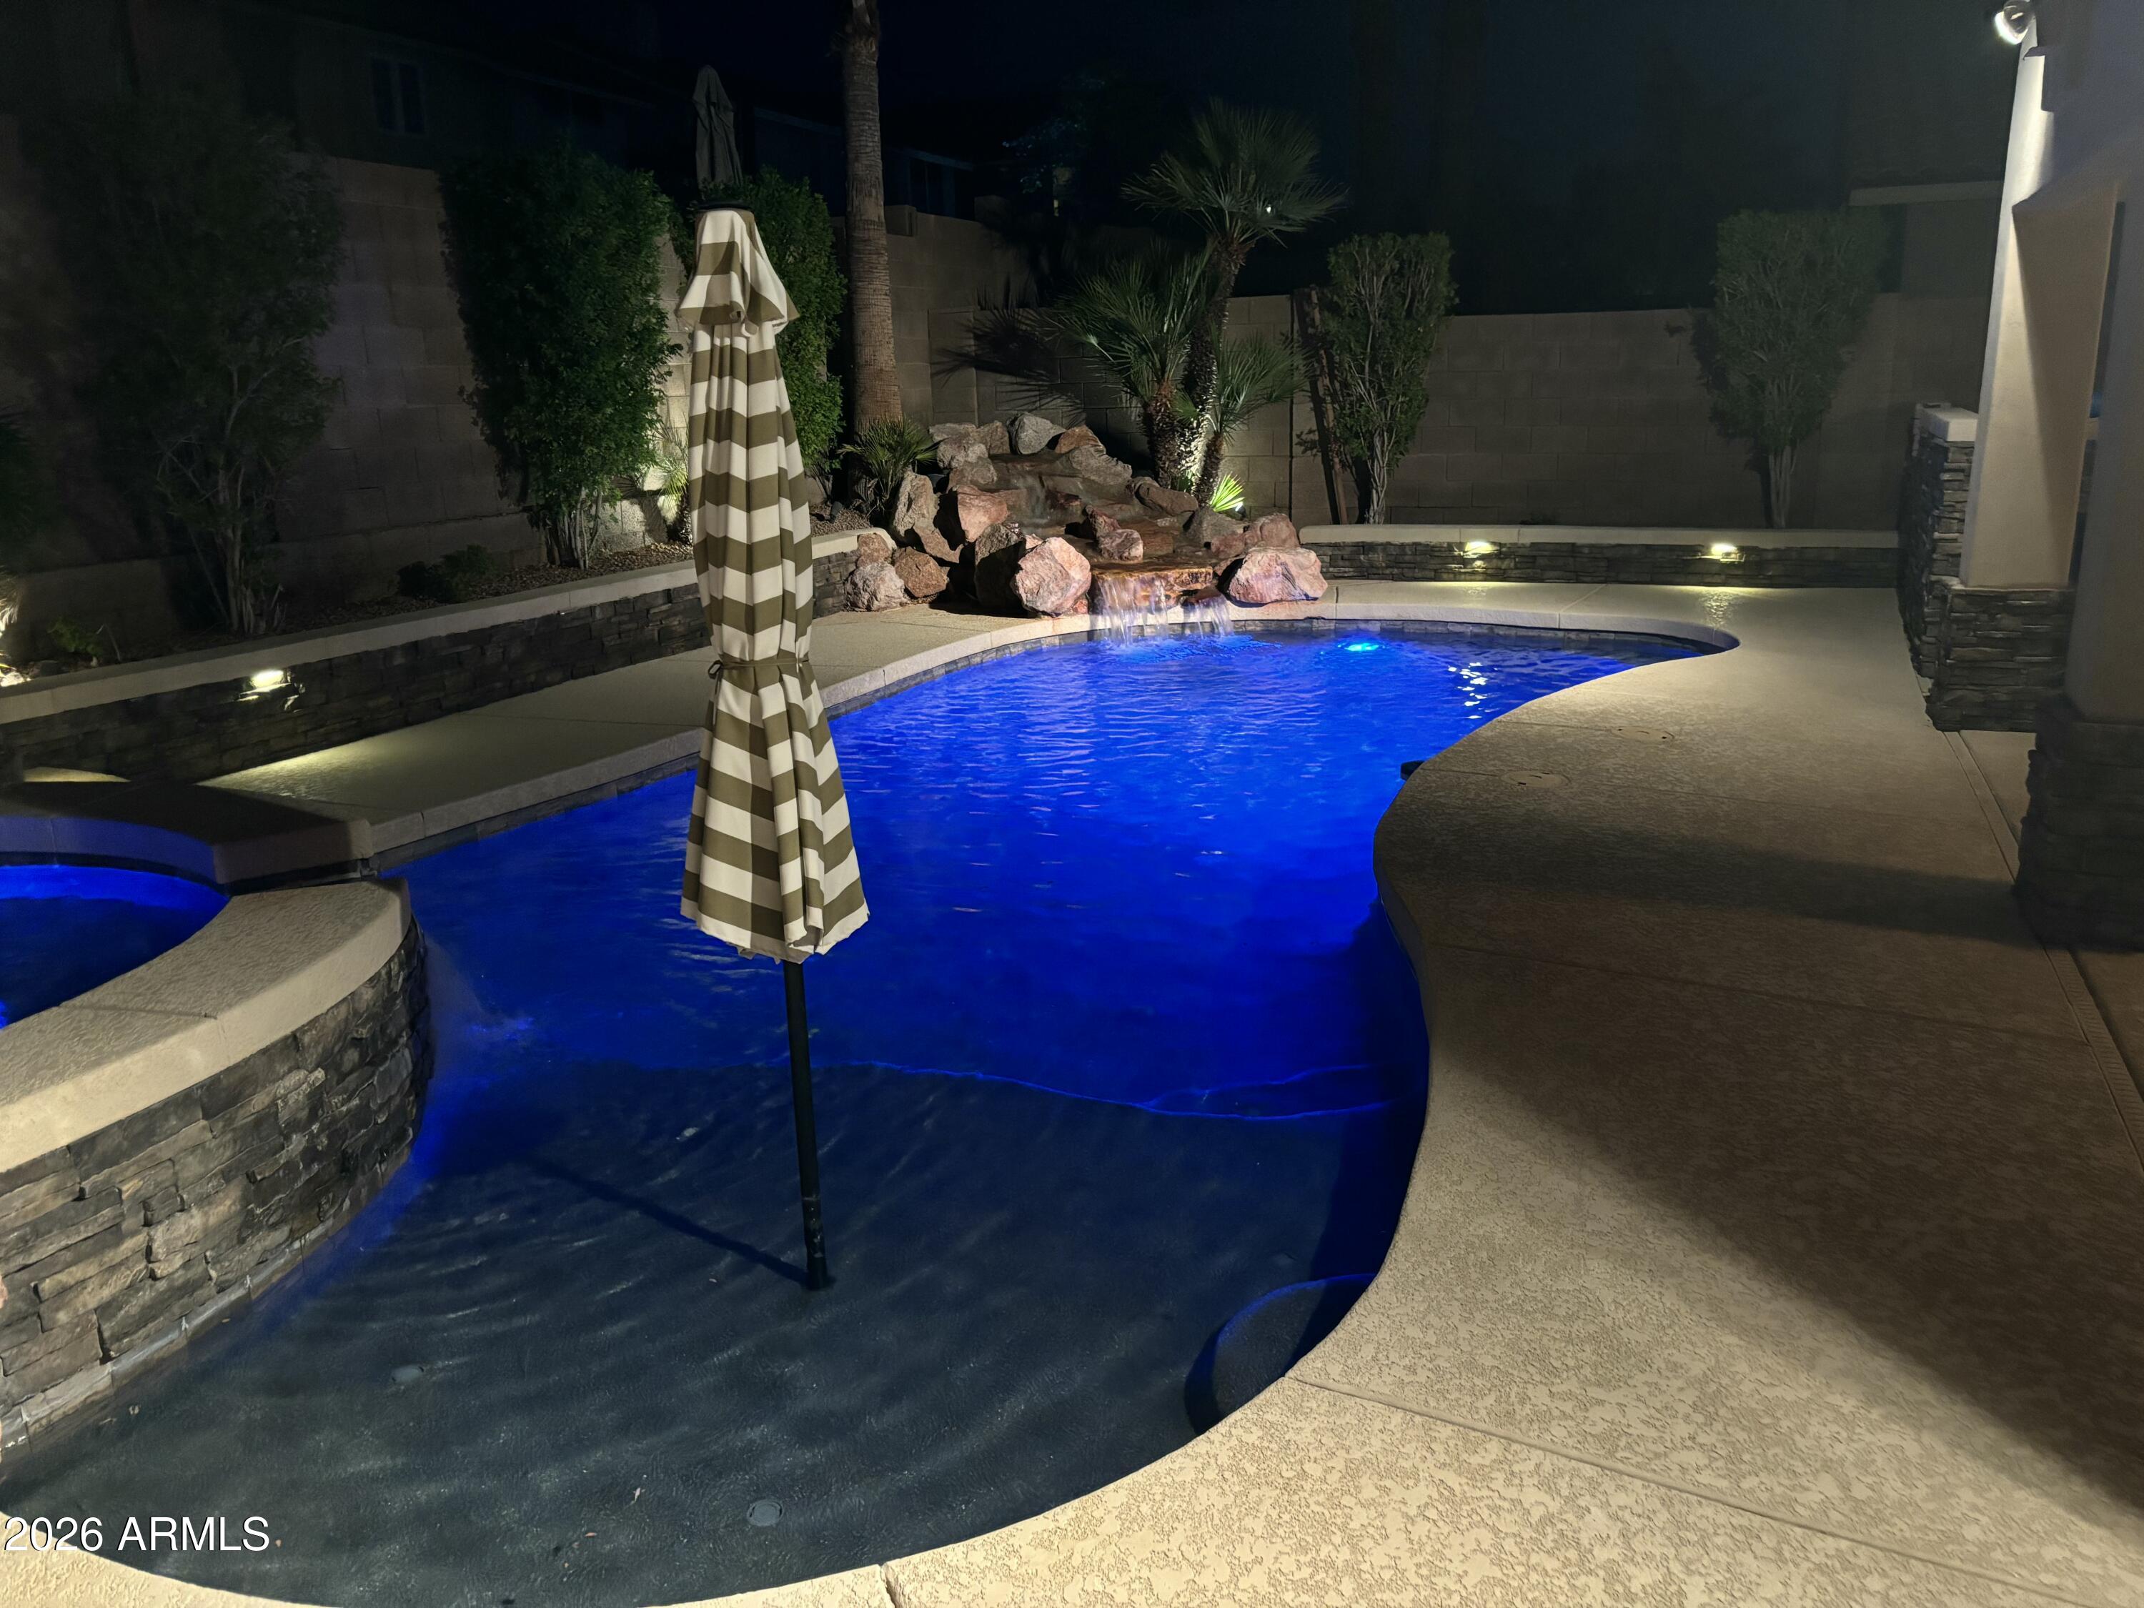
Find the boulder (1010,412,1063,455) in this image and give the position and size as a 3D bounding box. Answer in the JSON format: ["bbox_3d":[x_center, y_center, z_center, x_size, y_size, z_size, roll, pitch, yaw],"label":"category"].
[{"bbox_3d":[-0.272,-2.800,12.182,0.405,0.306,0.400,-2,14,-1],"label":"boulder"}]

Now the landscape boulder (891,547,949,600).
[{"bbox_3d":[-1.044,-1.588,11.099,0.388,0.355,0.380,-3,14,-5],"label":"landscape boulder"}]

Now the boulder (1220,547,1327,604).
[{"bbox_3d":[1.331,-1.505,10.628,0.700,0.365,0.550,0,14,7],"label":"boulder"}]

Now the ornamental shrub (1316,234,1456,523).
[{"bbox_3d":[2.360,-3.149,12.106,1.058,2.156,0.850,4,15,20],"label":"ornamental shrub"}]

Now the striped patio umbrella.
[{"bbox_3d":[-0.545,-0.024,2.950,0.360,2.039,0.360,-5,15,-10],"label":"striped patio umbrella"}]

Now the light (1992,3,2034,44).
[{"bbox_3d":[3.458,-2.869,5.900,0.150,0.170,0.180,-12,18,-38],"label":"light"}]

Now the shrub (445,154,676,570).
[{"bbox_3d":[-2.848,-2.450,8.959,1.000,2.308,1.120,4,15,20],"label":"shrub"}]

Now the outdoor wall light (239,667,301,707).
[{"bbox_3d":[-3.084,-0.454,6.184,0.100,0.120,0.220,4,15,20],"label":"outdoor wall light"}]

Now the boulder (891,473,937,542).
[{"bbox_3d":[-1.096,-2.034,11.150,0.325,0.503,0.340,4,15,20],"label":"boulder"}]

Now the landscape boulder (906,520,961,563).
[{"bbox_3d":[-0.944,-1.790,11.000,0.366,0.295,0.340,4,15,20],"label":"landscape boulder"}]

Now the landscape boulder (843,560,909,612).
[{"bbox_3d":[-1.296,-1.423,10.650,0.432,0.376,0.380,4,15,20],"label":"landscape boulder"}]

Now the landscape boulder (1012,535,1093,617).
[{"bbox_3d":[-0.123,-1.455,10.277,0.511,0.505,0.500,-2,14,0],"label":"landscape boulder"}]

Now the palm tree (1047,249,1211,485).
[{"bbox_3d":[0.425,-3.153,12.005,1.211,1.871,1.200,-1,14,0],"label":"palm tree"}]

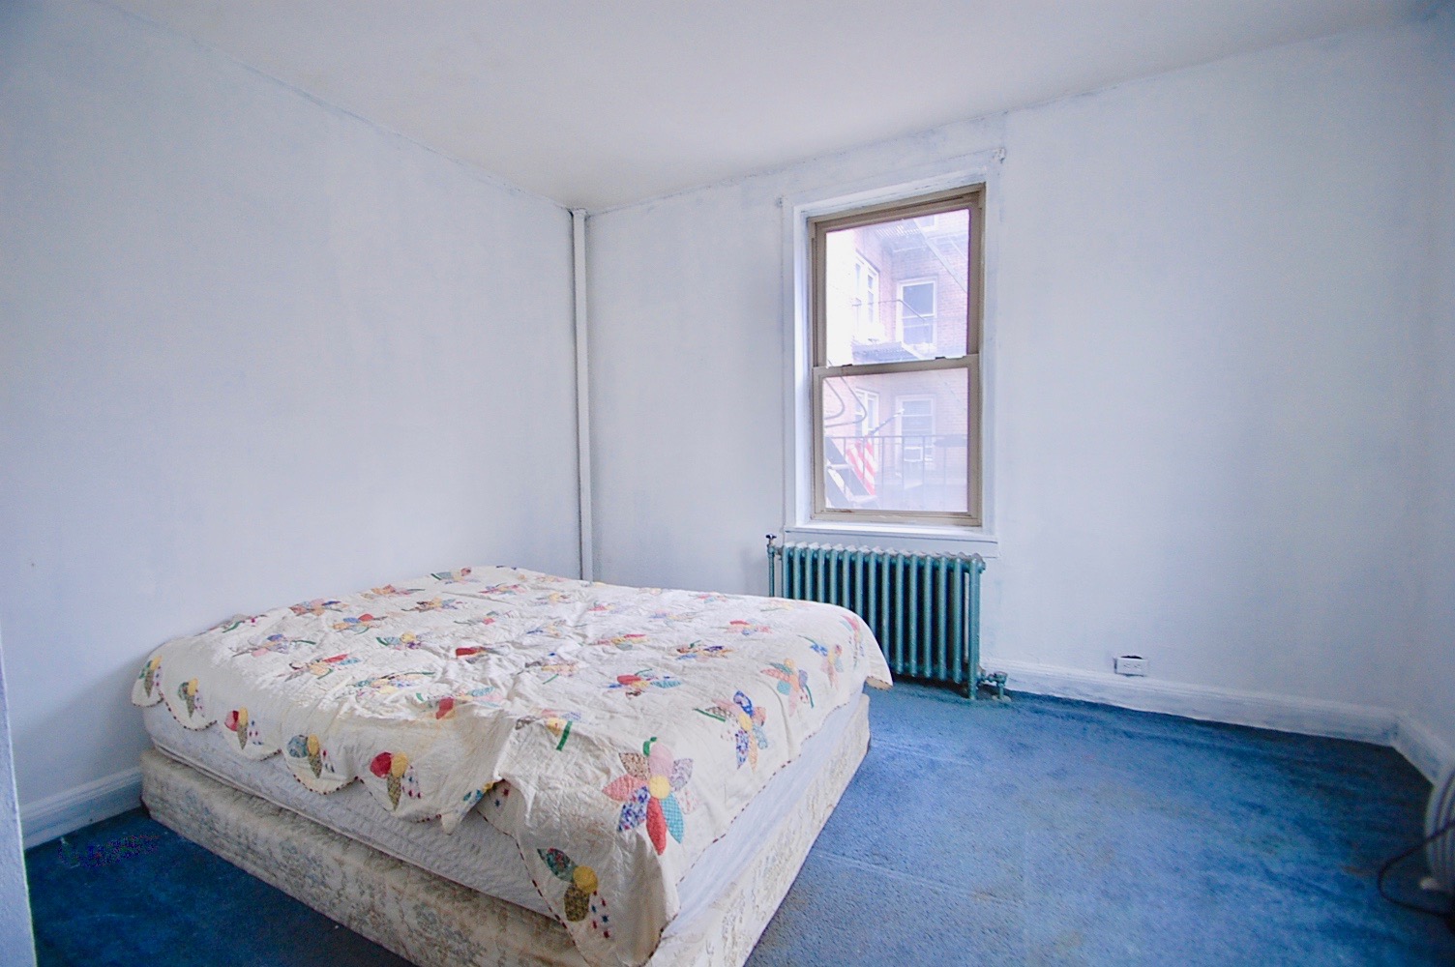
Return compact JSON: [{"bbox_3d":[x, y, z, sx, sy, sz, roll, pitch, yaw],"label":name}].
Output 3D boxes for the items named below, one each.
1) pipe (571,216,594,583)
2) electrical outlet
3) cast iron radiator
[{"bbox_3d":[-0.881,-0.365,3.723,0.064,2.542,0.064,1,4,27],"label":"pipe"},{"bbox_3d":[1.691,0.767,2.532,0.108,0.070,0.020,1,4,27],"label":"electrical outlet"},{"bbox_3d":[0.714,0.617,2.917,1.060,0.648,0.165,1,4,27],"label":"cast iron radiator"}]

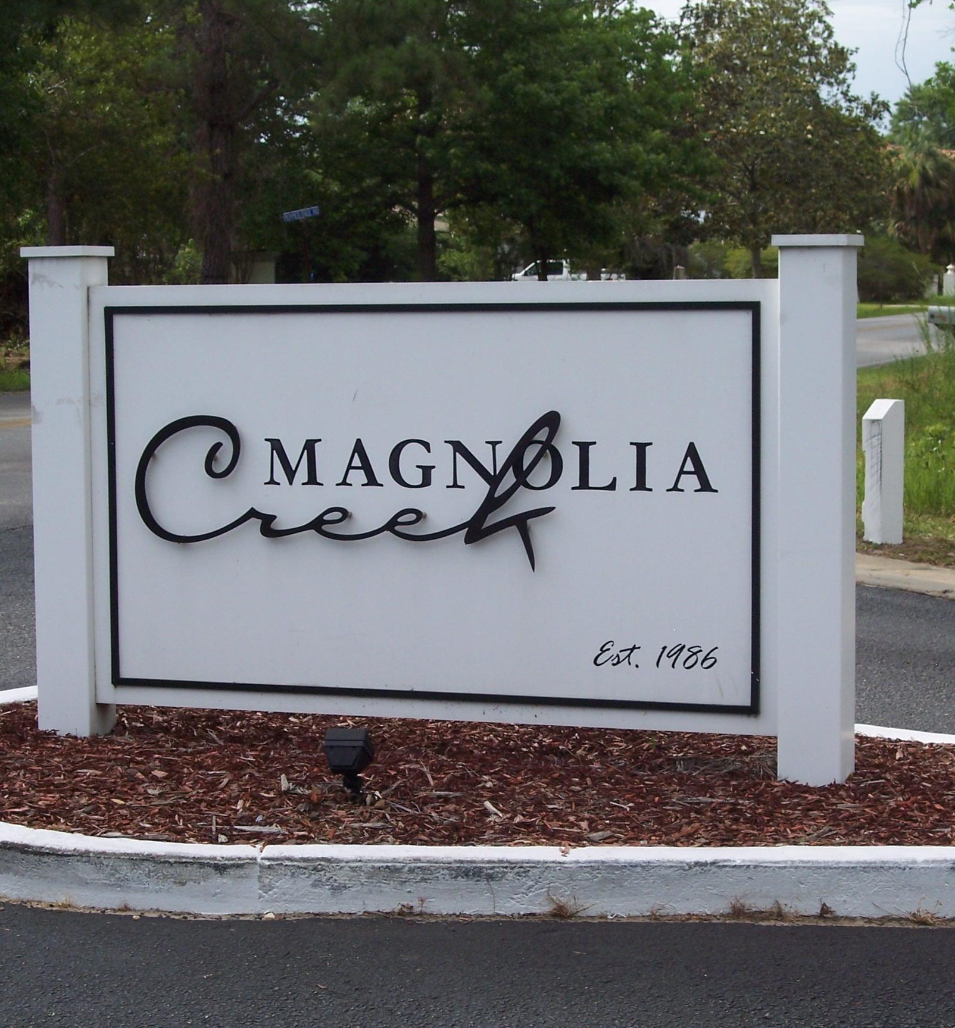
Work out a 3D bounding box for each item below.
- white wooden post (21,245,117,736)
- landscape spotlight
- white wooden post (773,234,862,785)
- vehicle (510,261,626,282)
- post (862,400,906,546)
[{"bbox_3d":[-1.339,-0.075,8.535,0.228,1.609,0.228,1,5,19],"label":"white wooden post"},{"bbox_3d":[-0.376,0.725,7.527,0.115,0.180,0.110,1,5,22],"label":"landscape spotlight"},{"bbox_3d":[1.018,-0.016,7.732,0.228,1.626,0.228,1,5,19],"label":"white wooden post"},{"bbox_3d":[4.247,-10.940,121.000,5.400,1.850,1.900,0,5,0],"label":"vehicle"},{"bbox_3d":[2.428,-0.255,15.400,0.172,0.856,0.172,-3,5,-33],"label":"post"}]

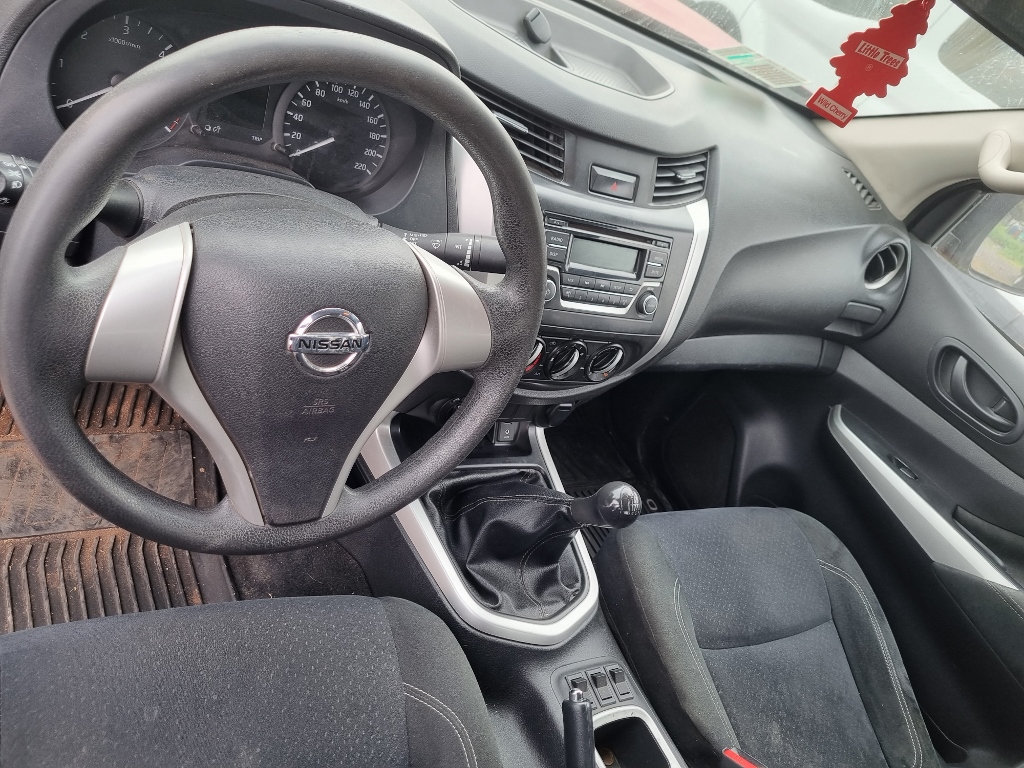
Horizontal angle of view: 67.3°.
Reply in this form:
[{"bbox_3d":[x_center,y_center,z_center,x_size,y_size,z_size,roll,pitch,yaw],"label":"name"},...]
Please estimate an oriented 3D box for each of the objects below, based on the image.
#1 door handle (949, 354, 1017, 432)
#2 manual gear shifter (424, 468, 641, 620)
[{"bbox_3d":[0.687,0.023,1.136,0.033,0.054,0.125,2,46,-35],"label":"door handle"},{"bbox_3d":[0.049,0.125,0.898,0.194,0.211,0.210,2,46,-35],"label":"manual gear shifter"}]

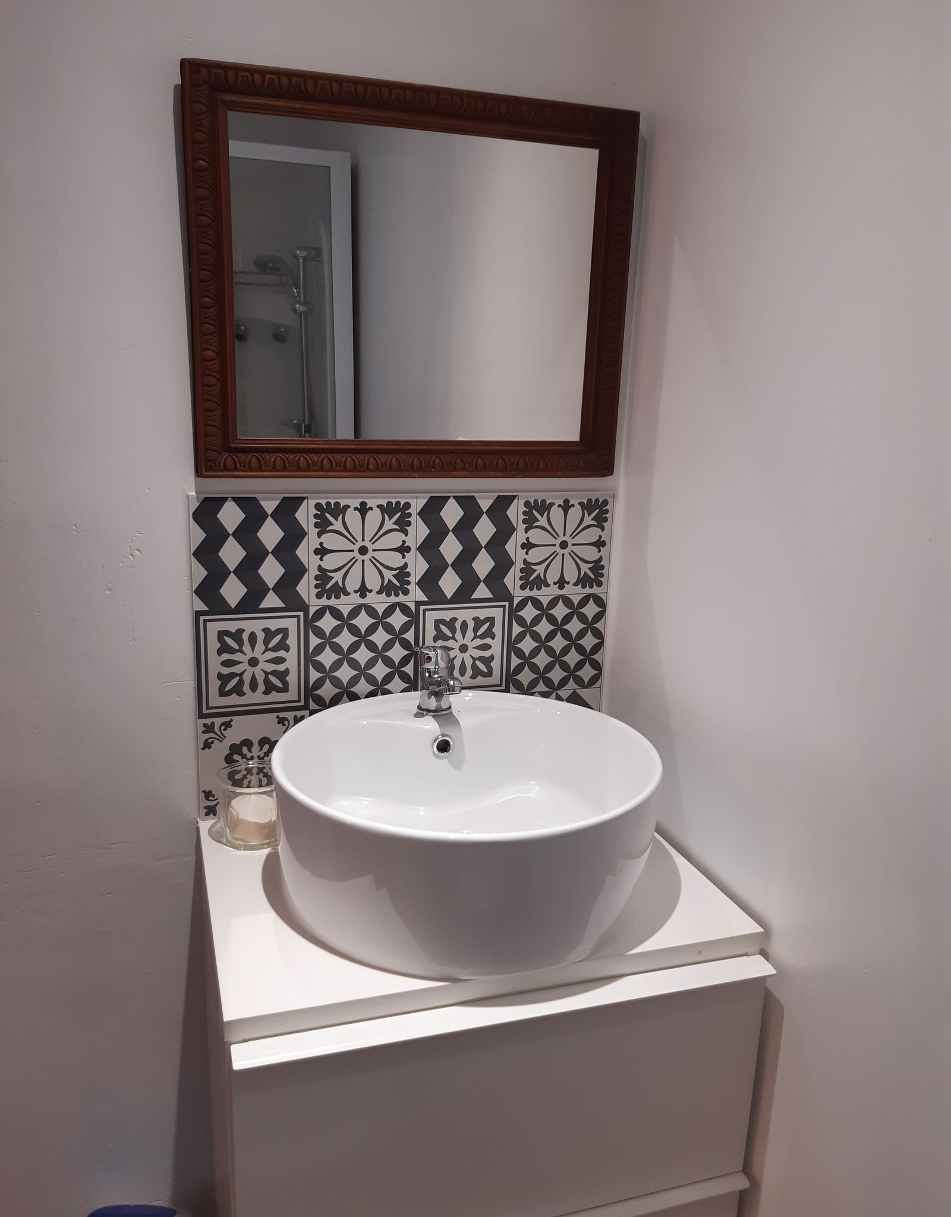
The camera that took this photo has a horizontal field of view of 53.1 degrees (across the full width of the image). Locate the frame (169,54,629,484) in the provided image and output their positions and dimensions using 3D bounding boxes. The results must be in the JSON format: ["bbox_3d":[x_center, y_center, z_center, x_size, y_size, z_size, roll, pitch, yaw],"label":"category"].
[{"bbox_3d":[-0.071,-0.411,1.240,0.579,0.477,0.030,-2,16,-18],"label":"frame"}]

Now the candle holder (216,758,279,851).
[{"bbox_3d":[-0.295,0.267,1.288,0.098,0.087,0.098,-2,14,-18],"label":"candle holder"}]

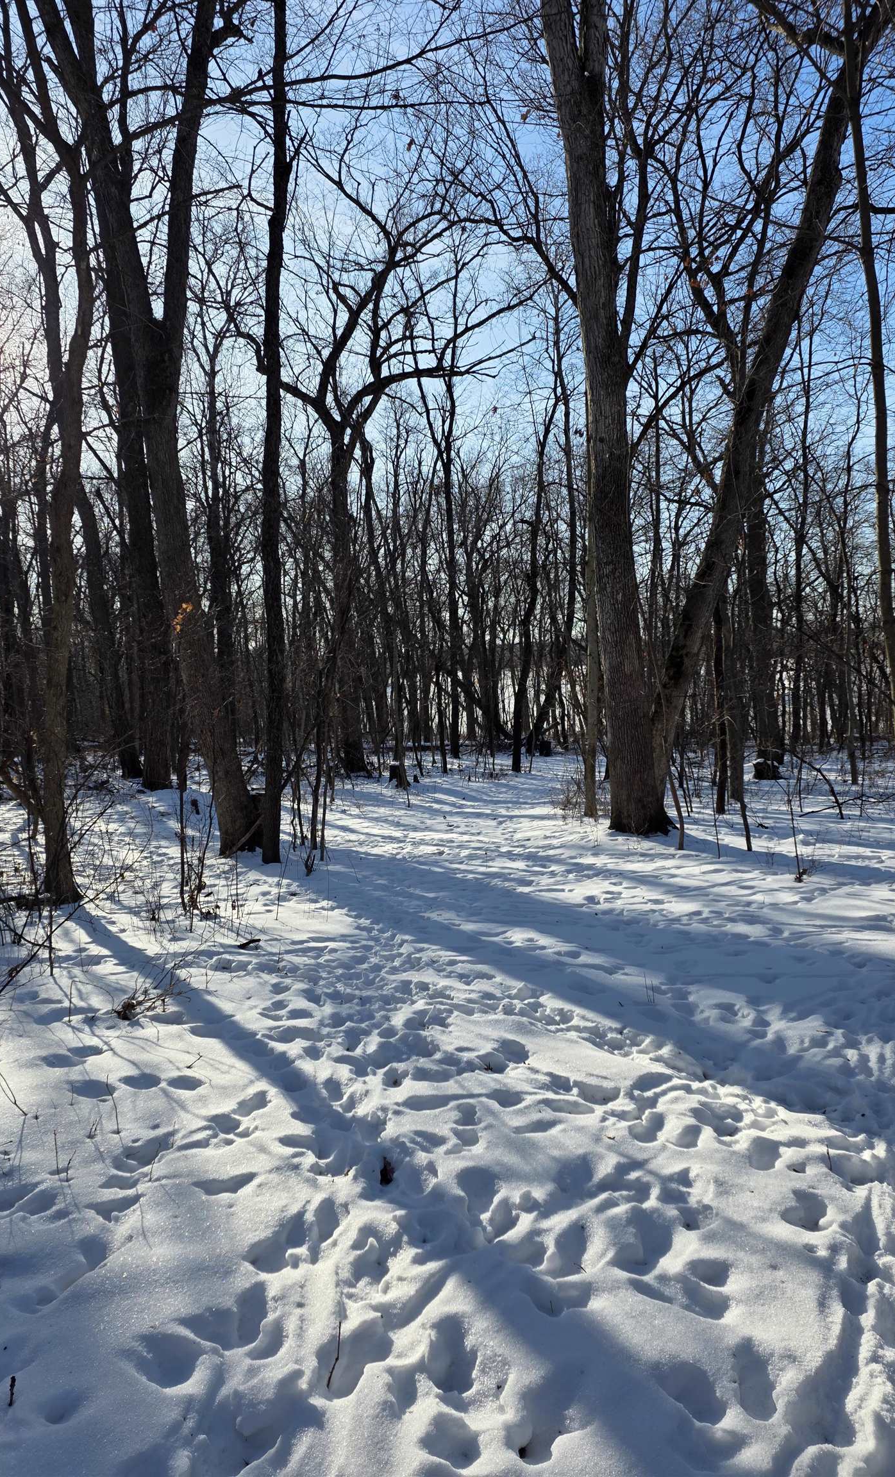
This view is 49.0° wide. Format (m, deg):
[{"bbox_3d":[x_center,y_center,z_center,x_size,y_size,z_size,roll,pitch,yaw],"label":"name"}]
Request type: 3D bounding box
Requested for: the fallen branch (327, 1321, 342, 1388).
[{"bbox_3d":[-0.257,1.433,2.284,0.018,0.015,0.172,0,18,3],"label":"fallen branch"}]

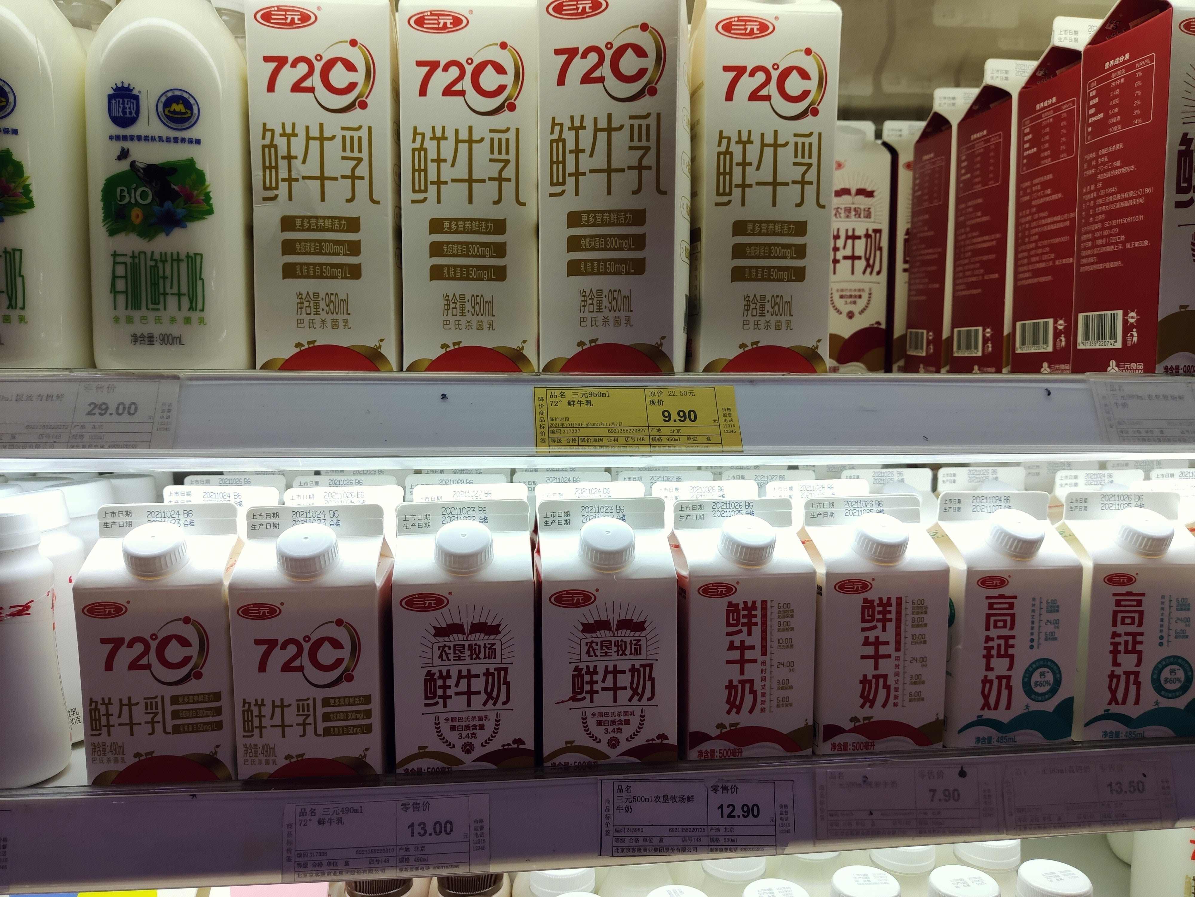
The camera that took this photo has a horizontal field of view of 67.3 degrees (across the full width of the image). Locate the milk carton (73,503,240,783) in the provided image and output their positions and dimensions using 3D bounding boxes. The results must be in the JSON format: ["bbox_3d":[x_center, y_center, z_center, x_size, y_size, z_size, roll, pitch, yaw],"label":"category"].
[{"bbox_3d":[-0.226,0.098,0.481,0.071,0.138,0.071,-1,6,-9],"label":"milk carton"}]

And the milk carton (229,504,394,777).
[{"bbox_3d":[-0.149,0.098,0.481,0.071,0.138,0.071,-1,6,-7],"label":"milk carton"}]

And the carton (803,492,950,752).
[{"bbox_3d":[0.153,0.095,0.522,0.071,0.138,0.071,-1,6,-8],"label":"carton"}]

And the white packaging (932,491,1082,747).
[{"bbox_3d":[0.232,0.095,0.532,0.071,0.138,0.071,-1,6,-7],"label":"white packaging"}]

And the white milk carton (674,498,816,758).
[{"bbox_3d":[0.077,0.096,0.512,0.071,0.138,0.071,-1,6,-9],"label":"white milk carton"}]

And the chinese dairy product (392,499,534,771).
[{"bbox_3d":[-0.072,0.098,0.492,0.071,0.138,0.071,-1,6,-8],"label":"chinese dairy product"}]

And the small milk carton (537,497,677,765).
[{"bbox_3d":[0.002,0.097,0.501,0.071,0.138,0.071,-1,6,-7],"label":"small milk carton"}]

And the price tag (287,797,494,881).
[{"bbox_3d":[-0.104,0.193,0.445,0.101,0.037,0.002,0,-6,-5],"label":"price tag"}]

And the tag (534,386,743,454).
[{"bbox_3d":[0.020,-0.015,0.442,0.101,0.037,0.002,-1,-27,-6],"label":"tag"}]

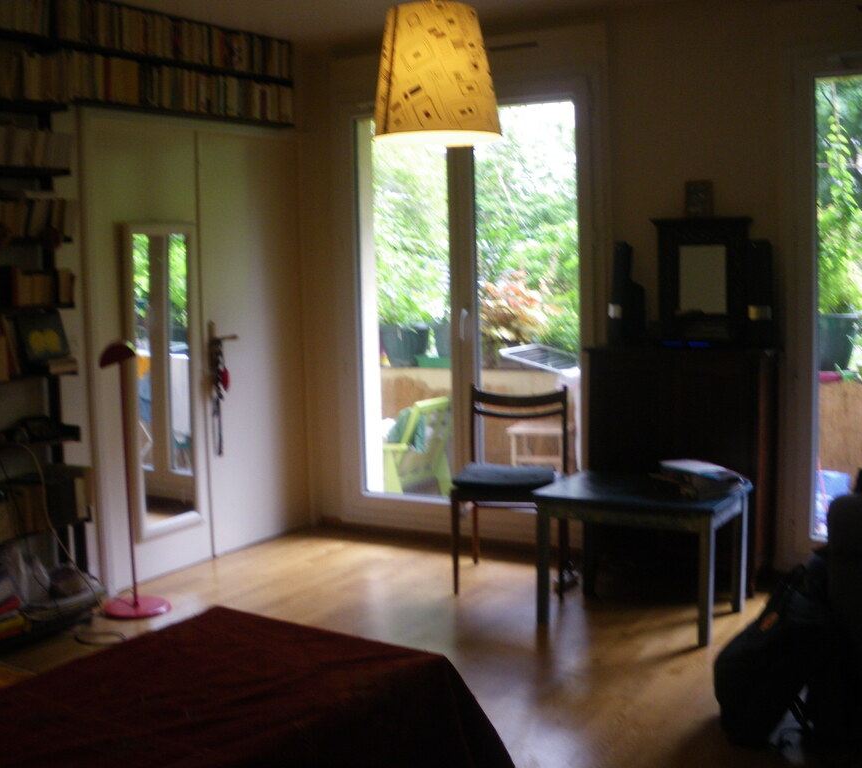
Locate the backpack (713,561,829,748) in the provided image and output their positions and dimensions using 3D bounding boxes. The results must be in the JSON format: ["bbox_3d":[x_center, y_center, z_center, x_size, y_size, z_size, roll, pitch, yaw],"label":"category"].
[{"bbox_3d":[1.010,0.761,3.098,0.260,0.470,0.290,7,6,-7],"label":"backpack"}]

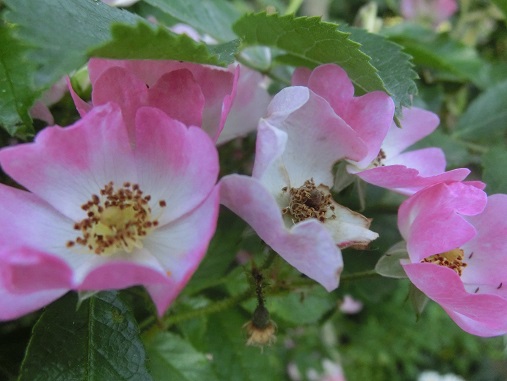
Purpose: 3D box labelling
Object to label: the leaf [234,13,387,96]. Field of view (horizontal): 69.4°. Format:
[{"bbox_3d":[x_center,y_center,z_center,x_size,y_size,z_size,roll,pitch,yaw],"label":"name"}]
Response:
[{"bbox_3d":[0.023,-0.053,0.147,0.062,0.022,0.018,17,12,-3],"label":"leaf"}]

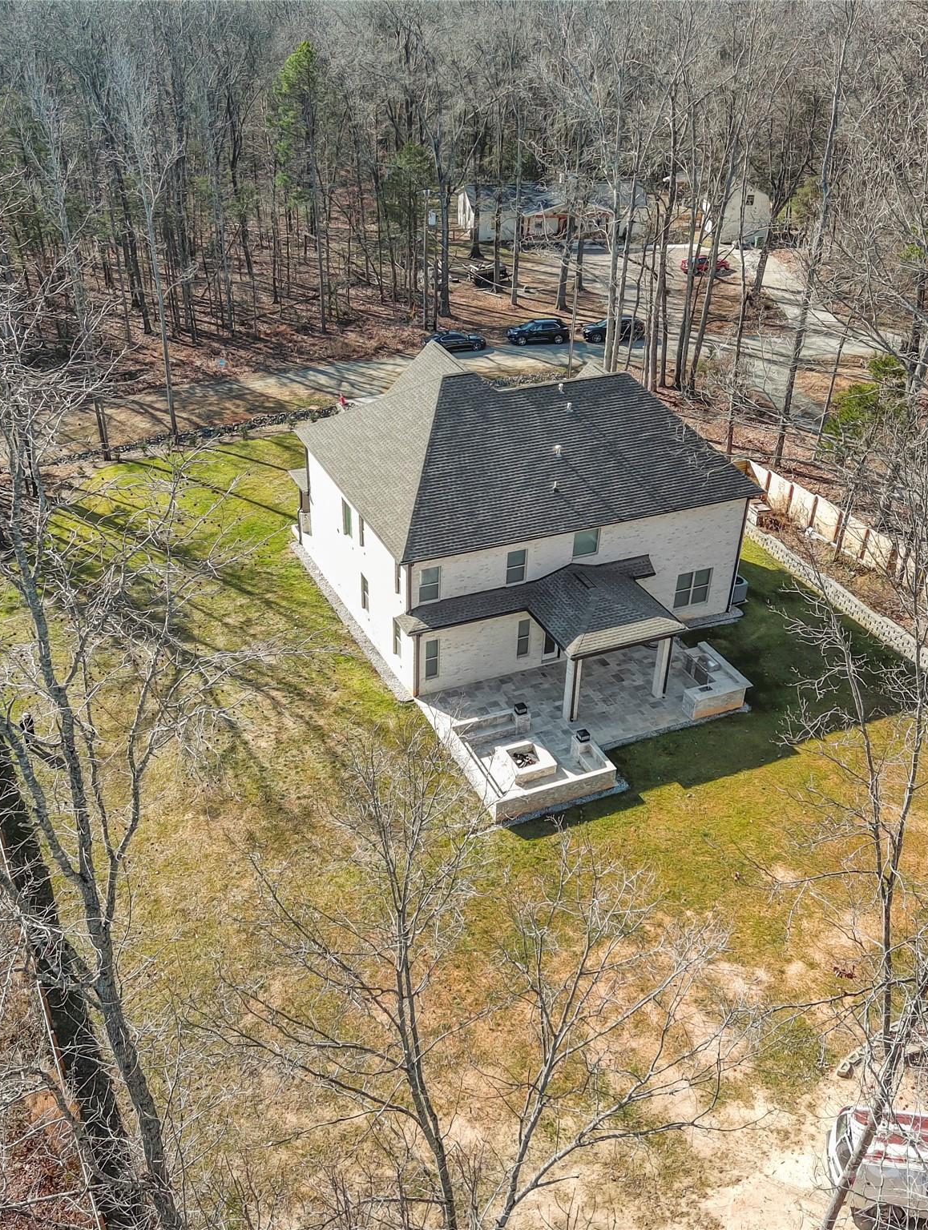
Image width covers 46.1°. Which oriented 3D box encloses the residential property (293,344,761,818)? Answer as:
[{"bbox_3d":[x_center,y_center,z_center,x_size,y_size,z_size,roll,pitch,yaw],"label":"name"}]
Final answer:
[{"bbox_3d":[3.794,-4.656,45.819,16.400,11.250,22.800,-12,34,-21],"label":"residential property"}]

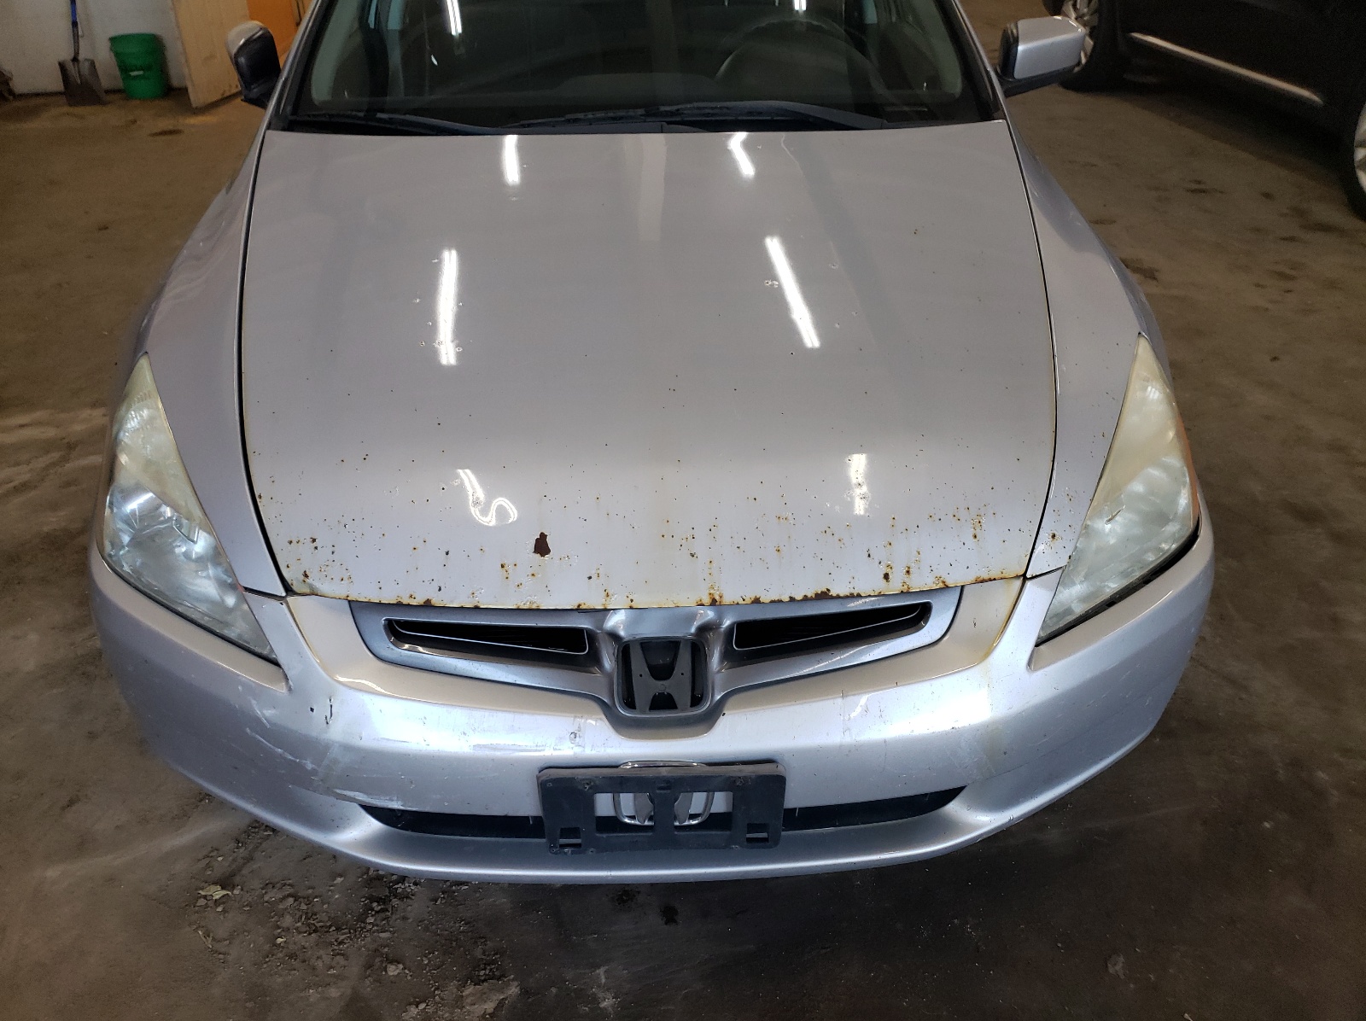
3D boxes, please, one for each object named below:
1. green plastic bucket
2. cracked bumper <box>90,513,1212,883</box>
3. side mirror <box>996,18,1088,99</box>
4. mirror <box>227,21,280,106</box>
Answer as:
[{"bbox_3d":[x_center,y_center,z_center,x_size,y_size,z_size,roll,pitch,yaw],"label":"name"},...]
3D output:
[{"bbox_3d":[-3.652,-2.986,6.898,0.310,0.370,0.310,-2,34,-2],"label":"green plastic bucket"},{"bbox_3d":[-0.033,0.220,1.532,1.790,0.490,0.570,-2,34,-2],"label":"cracked bumper"},{"bbox_3d":[0.824,-1.070,2.401,0.205,0.170,0.130,-8,34,-12],"label":"side mirror"},{"bbox_3d":[-0.976,-1.038,2.367,0.130,0.170,0.200,-16,36,-22],"label":"mirror"}]

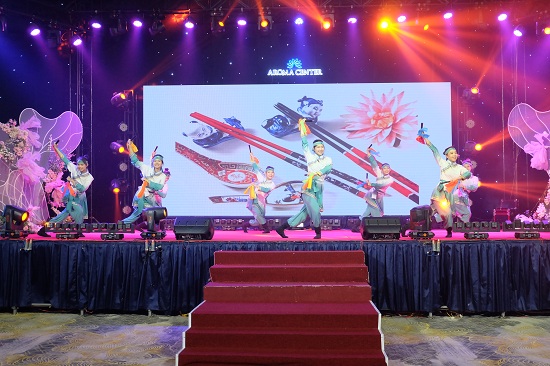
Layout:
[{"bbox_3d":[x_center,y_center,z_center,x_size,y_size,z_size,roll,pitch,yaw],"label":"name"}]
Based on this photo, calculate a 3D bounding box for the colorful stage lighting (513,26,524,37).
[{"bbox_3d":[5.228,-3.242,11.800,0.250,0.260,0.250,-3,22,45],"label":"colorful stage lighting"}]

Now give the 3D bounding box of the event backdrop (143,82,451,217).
[{"bbox_3d":[0.506,-0.771,12.650,7.100,3.050,0.150,0,-2,2],"label":"event backdrop"}]

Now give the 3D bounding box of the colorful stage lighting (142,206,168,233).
[{"bbox_3d":[-1.859,0.633,8.480,0.390,0.480,0.340,-1,-1,18],"label":"colorful stage lighting"}]

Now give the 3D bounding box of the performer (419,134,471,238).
[{"bbox_3d":[2.683,0.032,8.700,0.800,1.750,0.620,1,-3,-25],"label":"performer"}]

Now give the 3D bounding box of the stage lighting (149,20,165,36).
[{"bbox_3d":[-2.340,-3.124,10.900,0.310,0.400,0.310,-1,-1,29],"label":"stage lighting"}]

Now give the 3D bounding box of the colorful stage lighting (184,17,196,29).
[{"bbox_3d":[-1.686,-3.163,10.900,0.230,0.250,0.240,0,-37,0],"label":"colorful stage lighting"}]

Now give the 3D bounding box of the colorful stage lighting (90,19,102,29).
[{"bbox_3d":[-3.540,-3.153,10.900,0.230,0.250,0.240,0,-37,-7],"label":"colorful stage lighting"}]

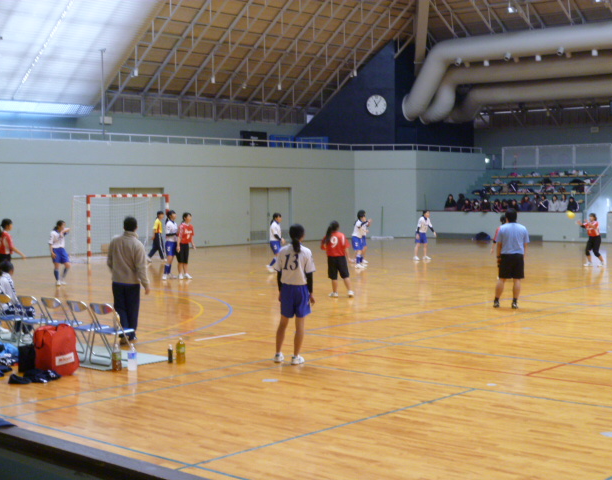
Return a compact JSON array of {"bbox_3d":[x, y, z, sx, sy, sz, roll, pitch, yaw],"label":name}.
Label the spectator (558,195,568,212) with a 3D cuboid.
[{"bbox_3d":[10.248,-1.235,41.859,0.430,1.120,0.550,2,4,42],"label":"spectator"}]

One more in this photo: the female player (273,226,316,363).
[{"bbox_3d":[-0.161,0.666,12.765,0.500,1.680,0.360,0,3,20],"label":"female player"}]

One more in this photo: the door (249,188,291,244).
[{"bbox_3d":[-1.459,-0.977,42.705,0.120,2.250,2.250,2,3,42],"label":"door"}]

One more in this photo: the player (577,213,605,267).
[{"bbox_3d":[7.812,-0.042,28.829,0.680,1.450,0.520,-3,3,-40],"label":"player"}]

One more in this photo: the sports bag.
[{"bbox_3d":[-2.940,1.273,12.392,0.310,0.550,0.440,1,3,30],"label":"sports bag"}]

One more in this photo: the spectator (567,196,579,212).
[{"bbox_3d":[10.556,-1.125,41.588,0.450,1.120,0.550,2,4,42],"label":"spectator"}]

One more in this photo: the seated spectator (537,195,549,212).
[{"bbox_3d":[9.622,-1.197,42.875,0.480,1.260,0.700,2,3,42],"label":"seated spectator"}]

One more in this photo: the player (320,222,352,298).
[{"bbox_3d":[0.607,0.387,20.877,0.580,1.480,0.420,0,3,12],"label":"player"}]

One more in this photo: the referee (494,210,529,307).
[{"bbox_3d":[3.637,0.310,18.652,0.600,1.740,0.360,0,3,8],"label":"referee"}]

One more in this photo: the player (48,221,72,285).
[{"bbox_3d":[-5.685,0.268,24.267,0.420,1.500,0.460,1,3,38],"label":"player"}]

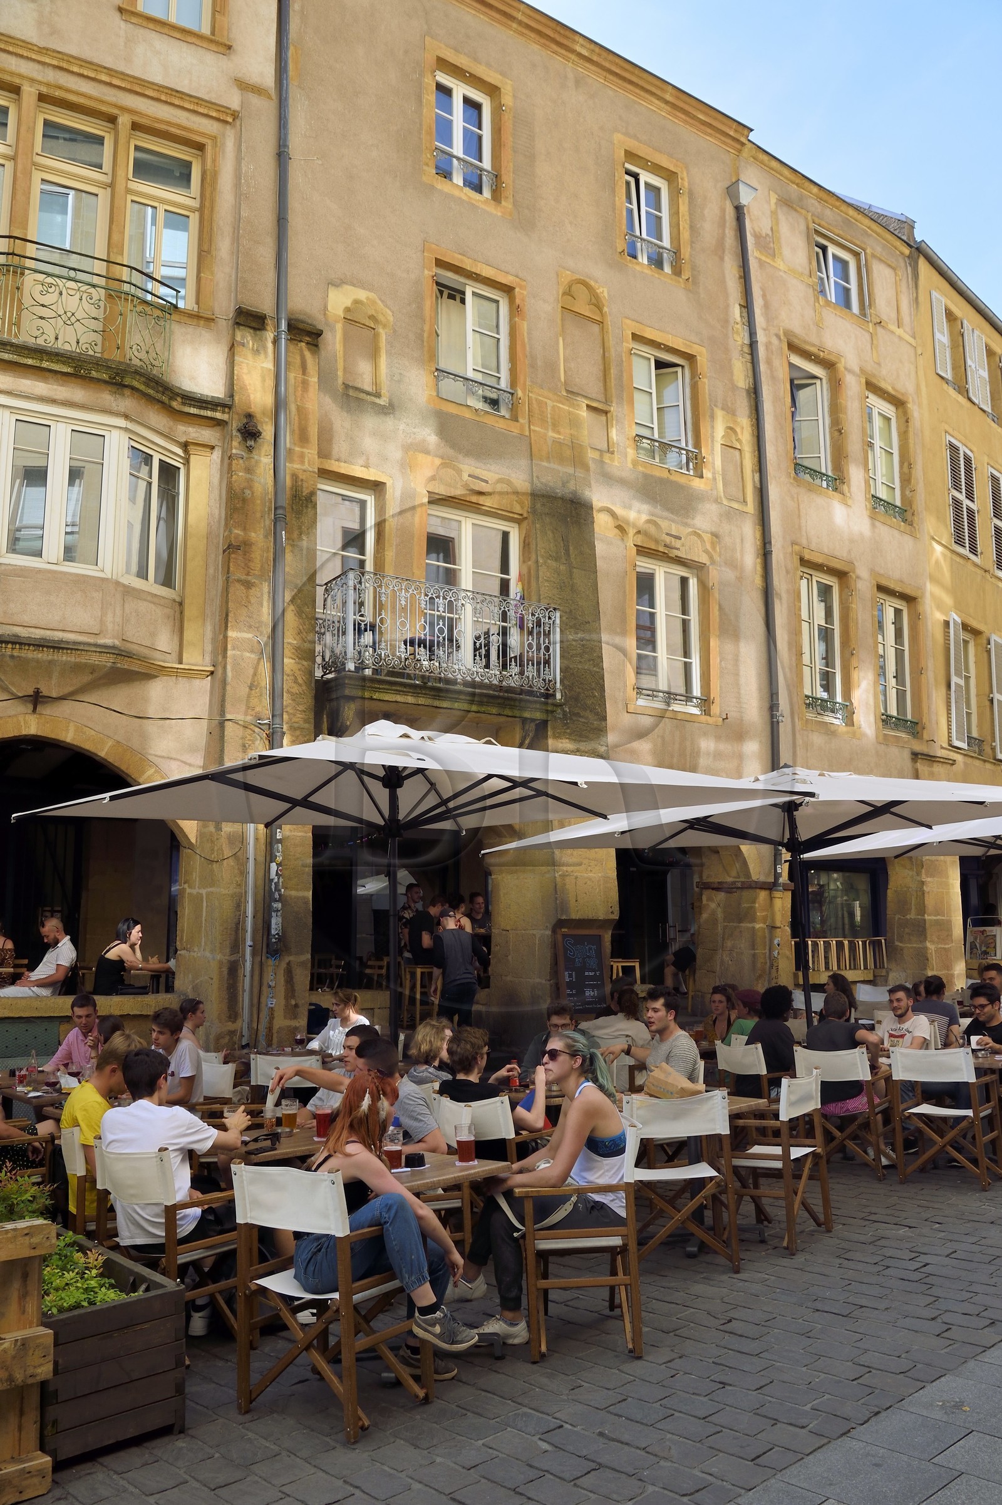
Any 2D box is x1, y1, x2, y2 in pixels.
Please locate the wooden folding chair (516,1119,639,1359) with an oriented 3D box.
[{"bbox_3d":[0.291,1.996,4.914,0.513,0.865,0.575,-1,-10,-6],"label":"wooden folding chair"}]

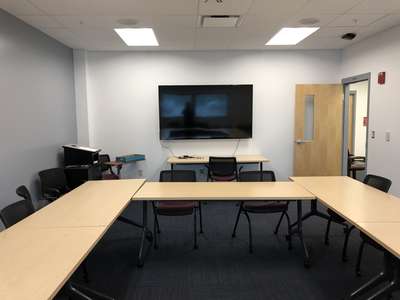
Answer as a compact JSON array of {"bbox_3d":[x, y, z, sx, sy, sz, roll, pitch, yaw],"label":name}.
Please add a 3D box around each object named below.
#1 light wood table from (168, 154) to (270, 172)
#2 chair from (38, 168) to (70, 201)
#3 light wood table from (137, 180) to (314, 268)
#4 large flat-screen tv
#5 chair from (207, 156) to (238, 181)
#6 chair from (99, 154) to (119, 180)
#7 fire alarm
[{"bbox_3d":[0.344,0.524,6.151,1.820,0.735,0.750,0,6,0],"label":"light wood table"},{"bbox_3d":[-1.700,0.686,4.185,0.580,0.840,0.600,4,7,32],"label":"chair"},{"bbox_3d":[0.239,0.796,3.575,1.810,0.735,0.760,0,6,0],"label":"light wood table"},{"bbox_3d":[0.128,-0.770,6.677,1.910,1.100,0.080,0,6,0],"label":"large flat-screen tv"},{"bbox_3d":[0.382,0.522,5.668,0.600,0.840,0.580,0,6,1],"label":"chair"},{"bbox_3d":[-1.668,0.540,5.578,0.600,0.840,0.580,-4,7,-34],"label":"chair"},{"bbox_3d":[2.932,-1.159,5.215,0.055,0.190,0.130,0,6,0],"label":"fire alarm"}]

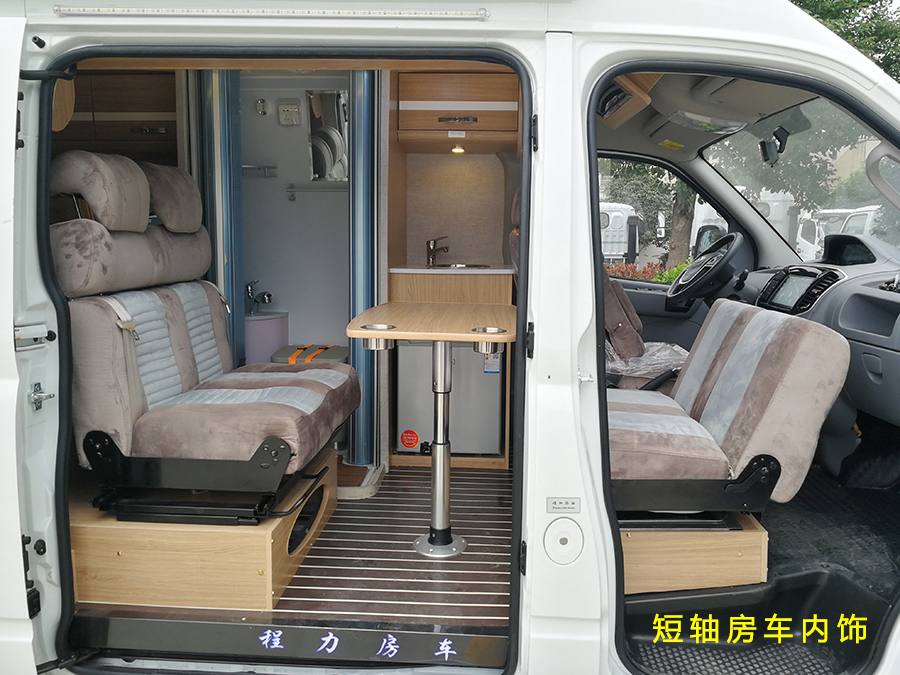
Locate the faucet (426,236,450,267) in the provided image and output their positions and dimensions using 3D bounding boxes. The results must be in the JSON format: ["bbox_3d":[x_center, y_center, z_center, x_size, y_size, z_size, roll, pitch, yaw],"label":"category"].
[{"bbox_3d":[-0.051,-0.369,3.027,0.110,0.132,0.045,3,9,18],"label":"faucet"}]

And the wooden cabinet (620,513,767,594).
[{"bbox_3d":[0.547,0.506,2.101,0.520,0.160,0.690,1,8,3],"label":"wooden cabinet"}]

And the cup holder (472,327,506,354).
[{"bbox_3d":[0.102,0.013,1.820,0.093,0.060,0.093,1,8,3],"label":"cup holder"}]

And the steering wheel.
[{"bbox_3d":[1.077,-0.290,2.933,0.075,0.380,0.380,45,8,-3],"label":"steering wheel"}]

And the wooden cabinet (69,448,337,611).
[{"bbox_3d":[-0.752,0.547,2.182,0.640,0.212,0.711,1,8,3],"label":"wooden cabinet"}]

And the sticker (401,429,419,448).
[{"bbox_3d":[-0.167,0.420,2.922,0.075,0.077,0.004,1,8,3],"label":"sticker"}]

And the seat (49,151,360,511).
[{"bbox_3d":[-0.697,-0.055,2.116,0.695,0.920,0.790,1,8,3],"label":"seat"}]

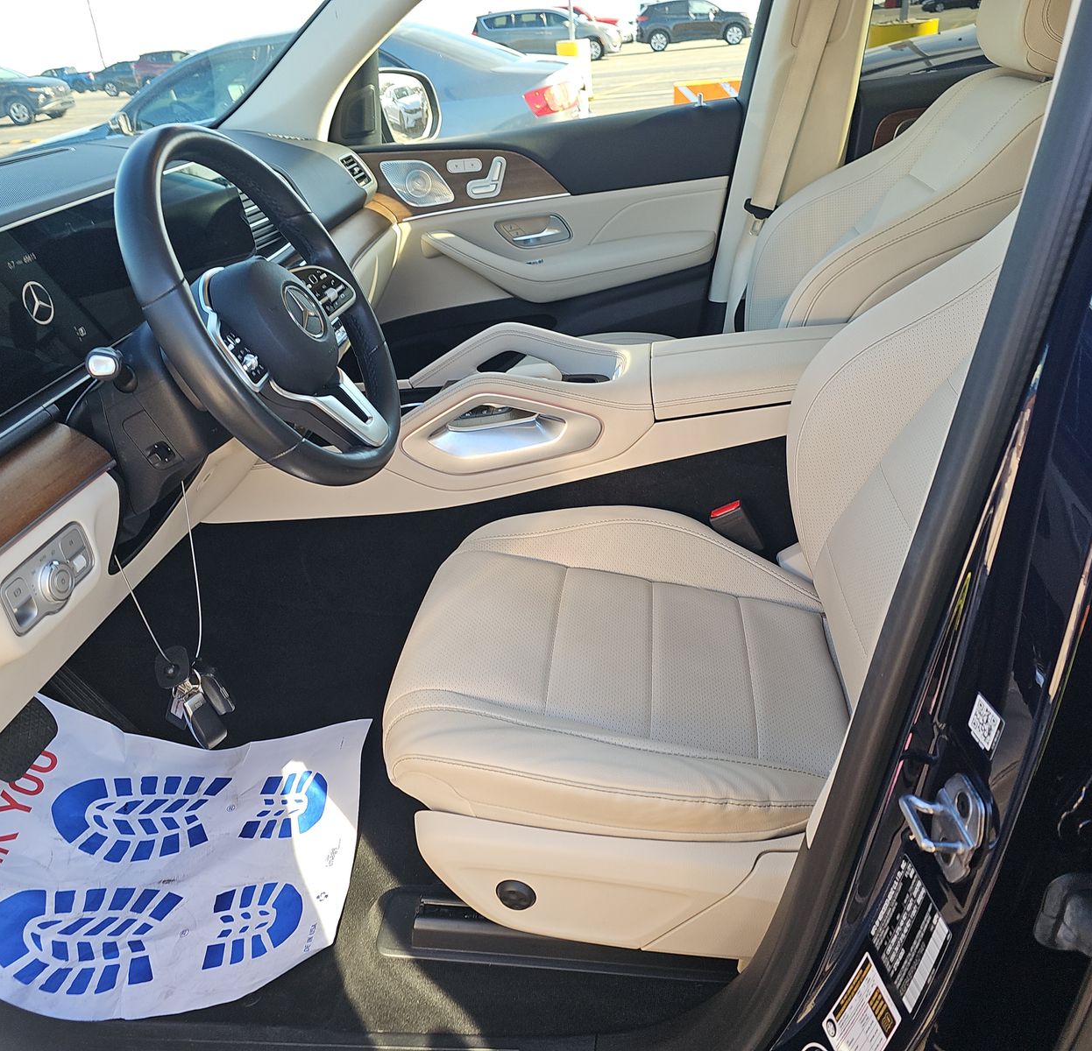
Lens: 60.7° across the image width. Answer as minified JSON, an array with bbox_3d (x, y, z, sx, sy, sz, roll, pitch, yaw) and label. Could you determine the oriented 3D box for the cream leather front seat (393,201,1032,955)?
[{"bbox_3d":[0.304,-0.101,0.907,0.970,0.950,0.550,-2,29,7],"label":"cream leather front seat"}]

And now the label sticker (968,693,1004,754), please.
[{"bbox_3d":[0.230,0.104,0.487,0.001,0.023,0.022,0,28,-8],"label":"label sticker"}]

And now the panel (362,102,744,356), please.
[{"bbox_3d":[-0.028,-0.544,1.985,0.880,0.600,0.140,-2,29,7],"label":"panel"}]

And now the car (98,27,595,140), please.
[{"bbox_3d":[-2.062,-2.902,7.112,4.750,1.450,1.820,-2,29,7],"label":"car"}]

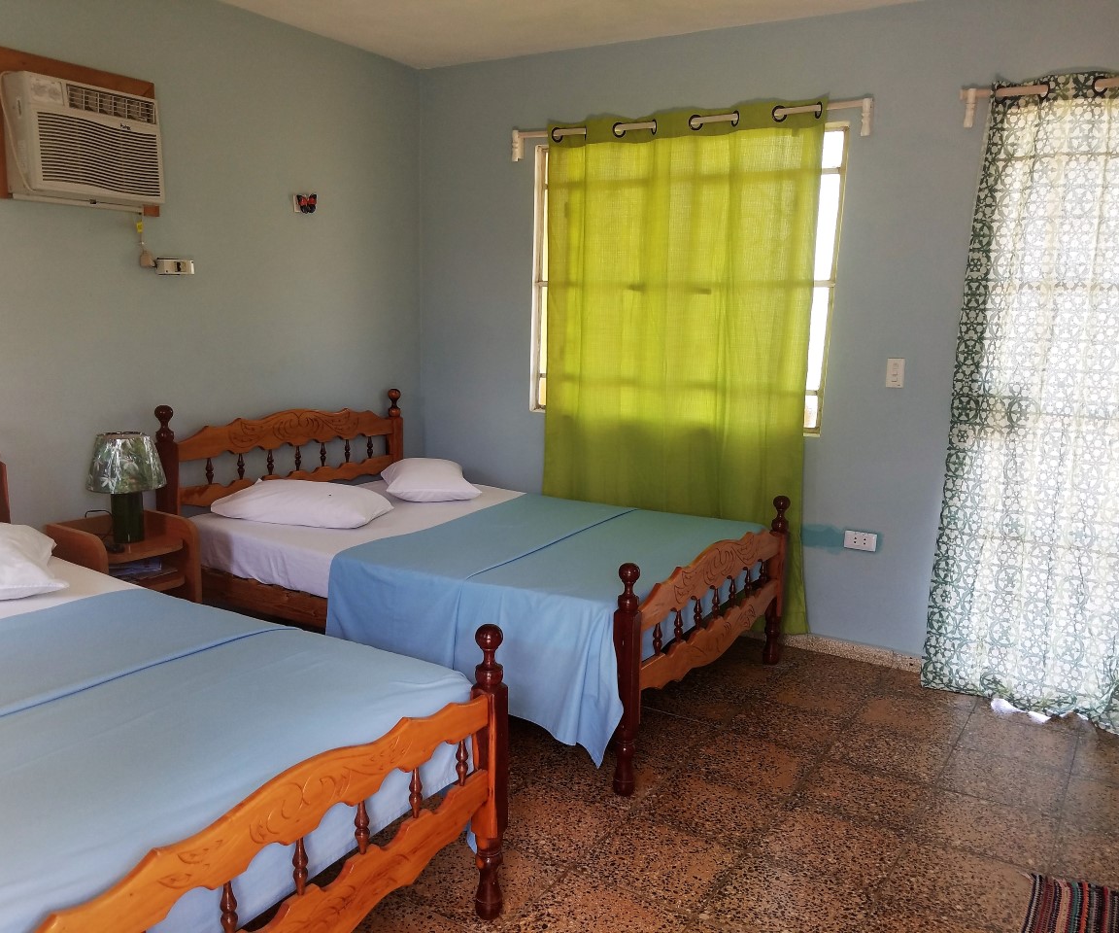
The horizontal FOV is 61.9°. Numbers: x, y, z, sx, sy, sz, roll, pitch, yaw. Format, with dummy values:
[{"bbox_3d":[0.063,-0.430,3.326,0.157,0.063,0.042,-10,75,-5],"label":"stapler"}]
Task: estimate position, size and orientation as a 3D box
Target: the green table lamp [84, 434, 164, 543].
[{"bbox_3d":[-1.631,0.079,3.521,0.276,0.412,0.276,7,11,31],"label":"green table lamp"}]

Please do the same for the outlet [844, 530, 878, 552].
[{"bbox_3d":[1.266,0.315,3.925,0.132,0.075,0.019,7,11,31],"label":"outlet"}]

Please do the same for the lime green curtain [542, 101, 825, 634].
[{"bbox_3d":[0.507,-0.452,4.239,1.399,2.236,0.094,7,11,31],"label":"lime green curtain"}]

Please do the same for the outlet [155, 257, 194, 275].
[{"bbox_3d":[-1.537,-0.797,3.747,0.036,0.061,0.164,7,11,31],"label":"outlet"}]

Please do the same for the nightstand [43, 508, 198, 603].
[{"bbox_3d":[-1.625,0.514,3.560,0.357,0.618,0.415,7,11,31],"label":"nightstand"}]

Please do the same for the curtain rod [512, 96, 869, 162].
[{"bbox_3d":[0.504,-1.463,4.109,1.711,0.141,0.068,7,11,31],"label":"curtain rod"}]

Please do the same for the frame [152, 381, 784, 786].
[{"bbox_3d":[-0.325,0.292,3.864,2.150,1.019,1.421,7,11,31],"label":"frame"}]

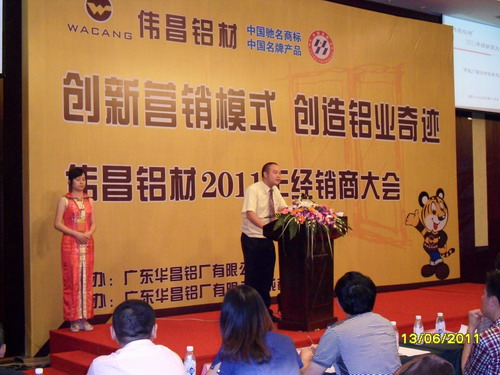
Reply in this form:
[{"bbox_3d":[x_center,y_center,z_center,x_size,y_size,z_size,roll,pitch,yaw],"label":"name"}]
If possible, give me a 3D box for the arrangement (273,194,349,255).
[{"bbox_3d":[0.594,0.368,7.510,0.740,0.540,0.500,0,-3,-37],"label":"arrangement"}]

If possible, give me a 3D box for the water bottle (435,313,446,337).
[{"bbox_3d":[1.150,0.840,4.620,0.060,0.168,0.060,-2,-2,14],"label":"water bottle"}]

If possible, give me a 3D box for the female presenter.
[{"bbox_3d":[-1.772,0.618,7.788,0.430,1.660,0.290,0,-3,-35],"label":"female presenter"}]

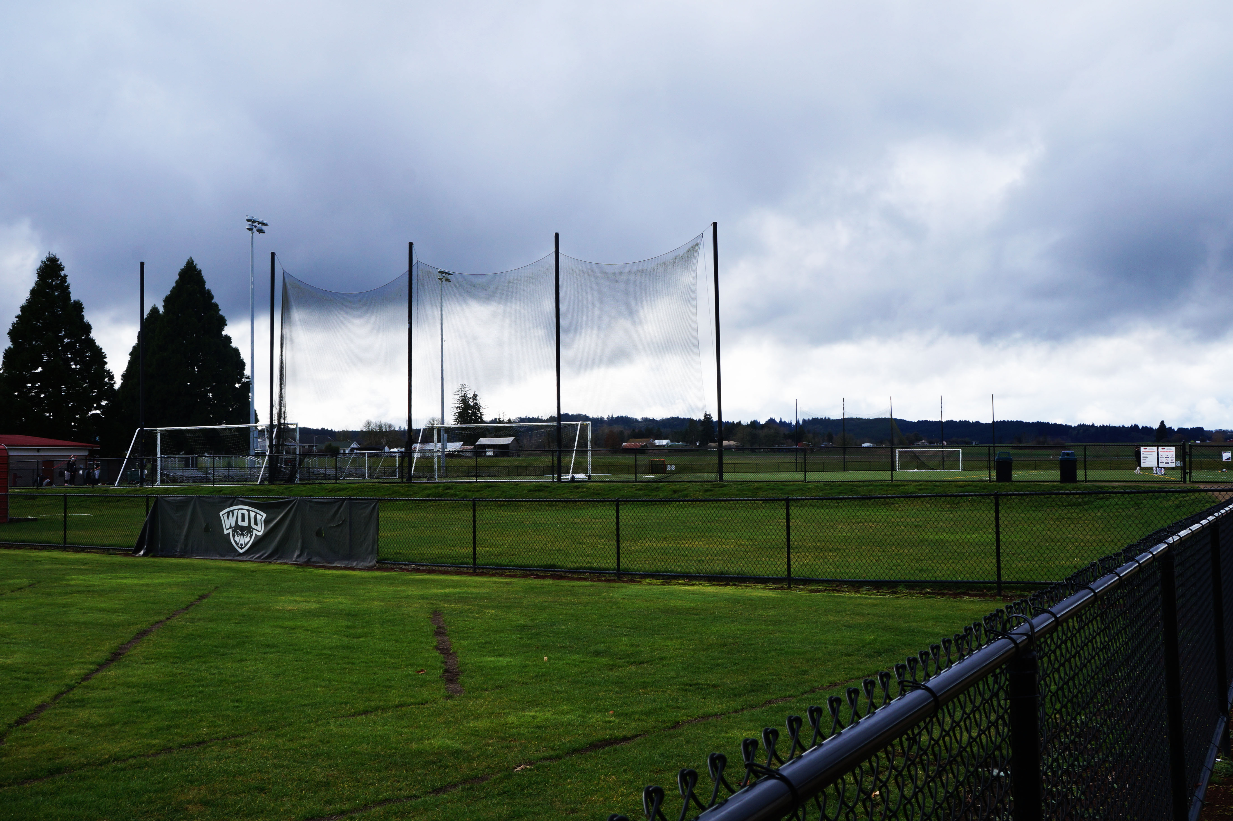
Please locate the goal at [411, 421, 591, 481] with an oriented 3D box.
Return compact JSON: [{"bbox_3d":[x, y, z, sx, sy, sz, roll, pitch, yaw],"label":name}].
[{"bbox_3d":[-5.037,1.767,58.028,7.500,2.520,2.450,-2,-3,19],"label":"goal"}]

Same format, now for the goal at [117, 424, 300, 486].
[{"bbox_3d":[-17.456,1.869,56.901,7.500,2.520,2.550,-2,-3,22],"label":"goal"}]

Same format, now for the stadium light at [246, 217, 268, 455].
[{"bbox_3d":[-32.848,-5.644,121.850,1.100,24.200,2.700,-2,-3,22],"label":"stadium light"}]

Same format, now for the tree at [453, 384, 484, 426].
[{"bbox_3d":[-44.454,2.741,400.000,9.500,22.000,9.500,-1,-3,0],"label":"tree"}]

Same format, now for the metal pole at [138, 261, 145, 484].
[{"bbox_3d":[-19.611,-1.473,55.200,0.180,9.380,0.180,-2,-3,17],"label":"metal pole"}]

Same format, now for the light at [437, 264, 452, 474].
[{"bbox_3d":[-19.786,-4.338,154.850,1.100,24.170,2.700,-2,-3,22],"label":"light"}]

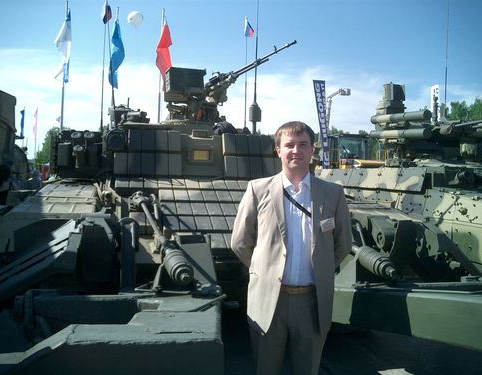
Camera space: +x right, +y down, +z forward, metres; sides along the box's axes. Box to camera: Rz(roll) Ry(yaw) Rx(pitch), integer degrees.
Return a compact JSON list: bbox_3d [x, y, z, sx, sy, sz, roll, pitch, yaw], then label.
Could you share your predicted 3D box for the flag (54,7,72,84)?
[{"bbox_3d":[-5.634,-4.495,16.000,0.600,2.300,0.350,2,-1,-17],"label":"flag"}]

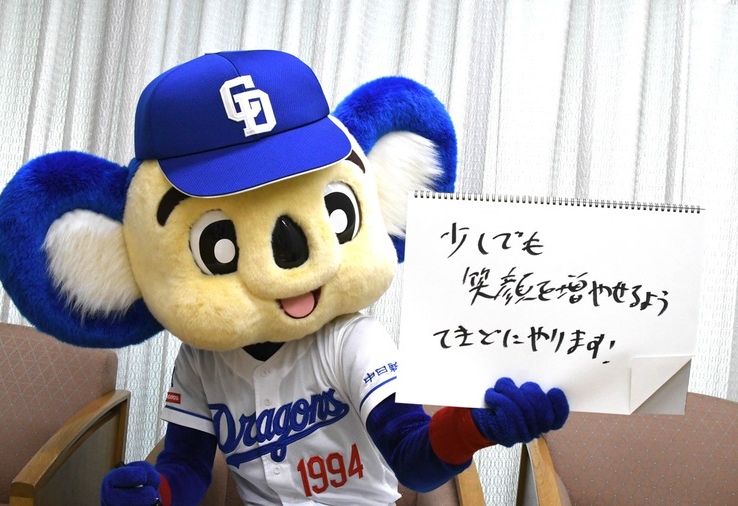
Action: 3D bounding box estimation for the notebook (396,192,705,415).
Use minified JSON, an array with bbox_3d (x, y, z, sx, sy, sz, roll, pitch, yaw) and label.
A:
[{"bbox_3d":[0.257,0.077,1.260,0.420,0.302,0.015,3,6,-3],"label":"notebook"}]

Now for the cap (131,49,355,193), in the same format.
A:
[{"bbox_3d":[-0.230,-0.238,1.500,0.345,0.215,0.410,-13,17,-14],"label":"cap"}]

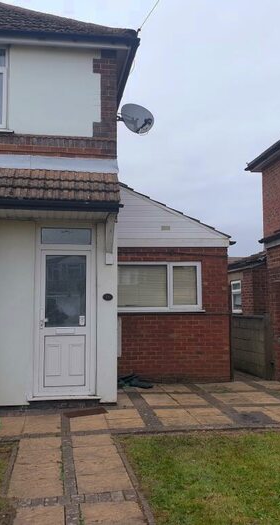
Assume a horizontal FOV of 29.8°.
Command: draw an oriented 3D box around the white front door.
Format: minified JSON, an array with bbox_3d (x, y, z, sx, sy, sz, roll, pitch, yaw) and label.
[{"bbox_3d":[-1.056,0.857,7.499,0.850,2.087,0.080,0,-5,-8],"label":"white front door"}]

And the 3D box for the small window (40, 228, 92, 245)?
[{"bbox_3d":[-1.058,-0.368,7.587,0.754,0.253,0.060,0,-5,-8],"label":"small window"}]

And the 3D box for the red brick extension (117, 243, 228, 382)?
[{"bbox_3d":[0.489,1.022,10.515,2.128,2.442,2.000,0,-5,-6],"label":"red brick extension"}]

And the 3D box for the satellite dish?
[{"bbox_3d":[-0.037,-2.129,7.800,0.550,0.520,0.320,3,-18,-36],"label":"satellite dish"}]

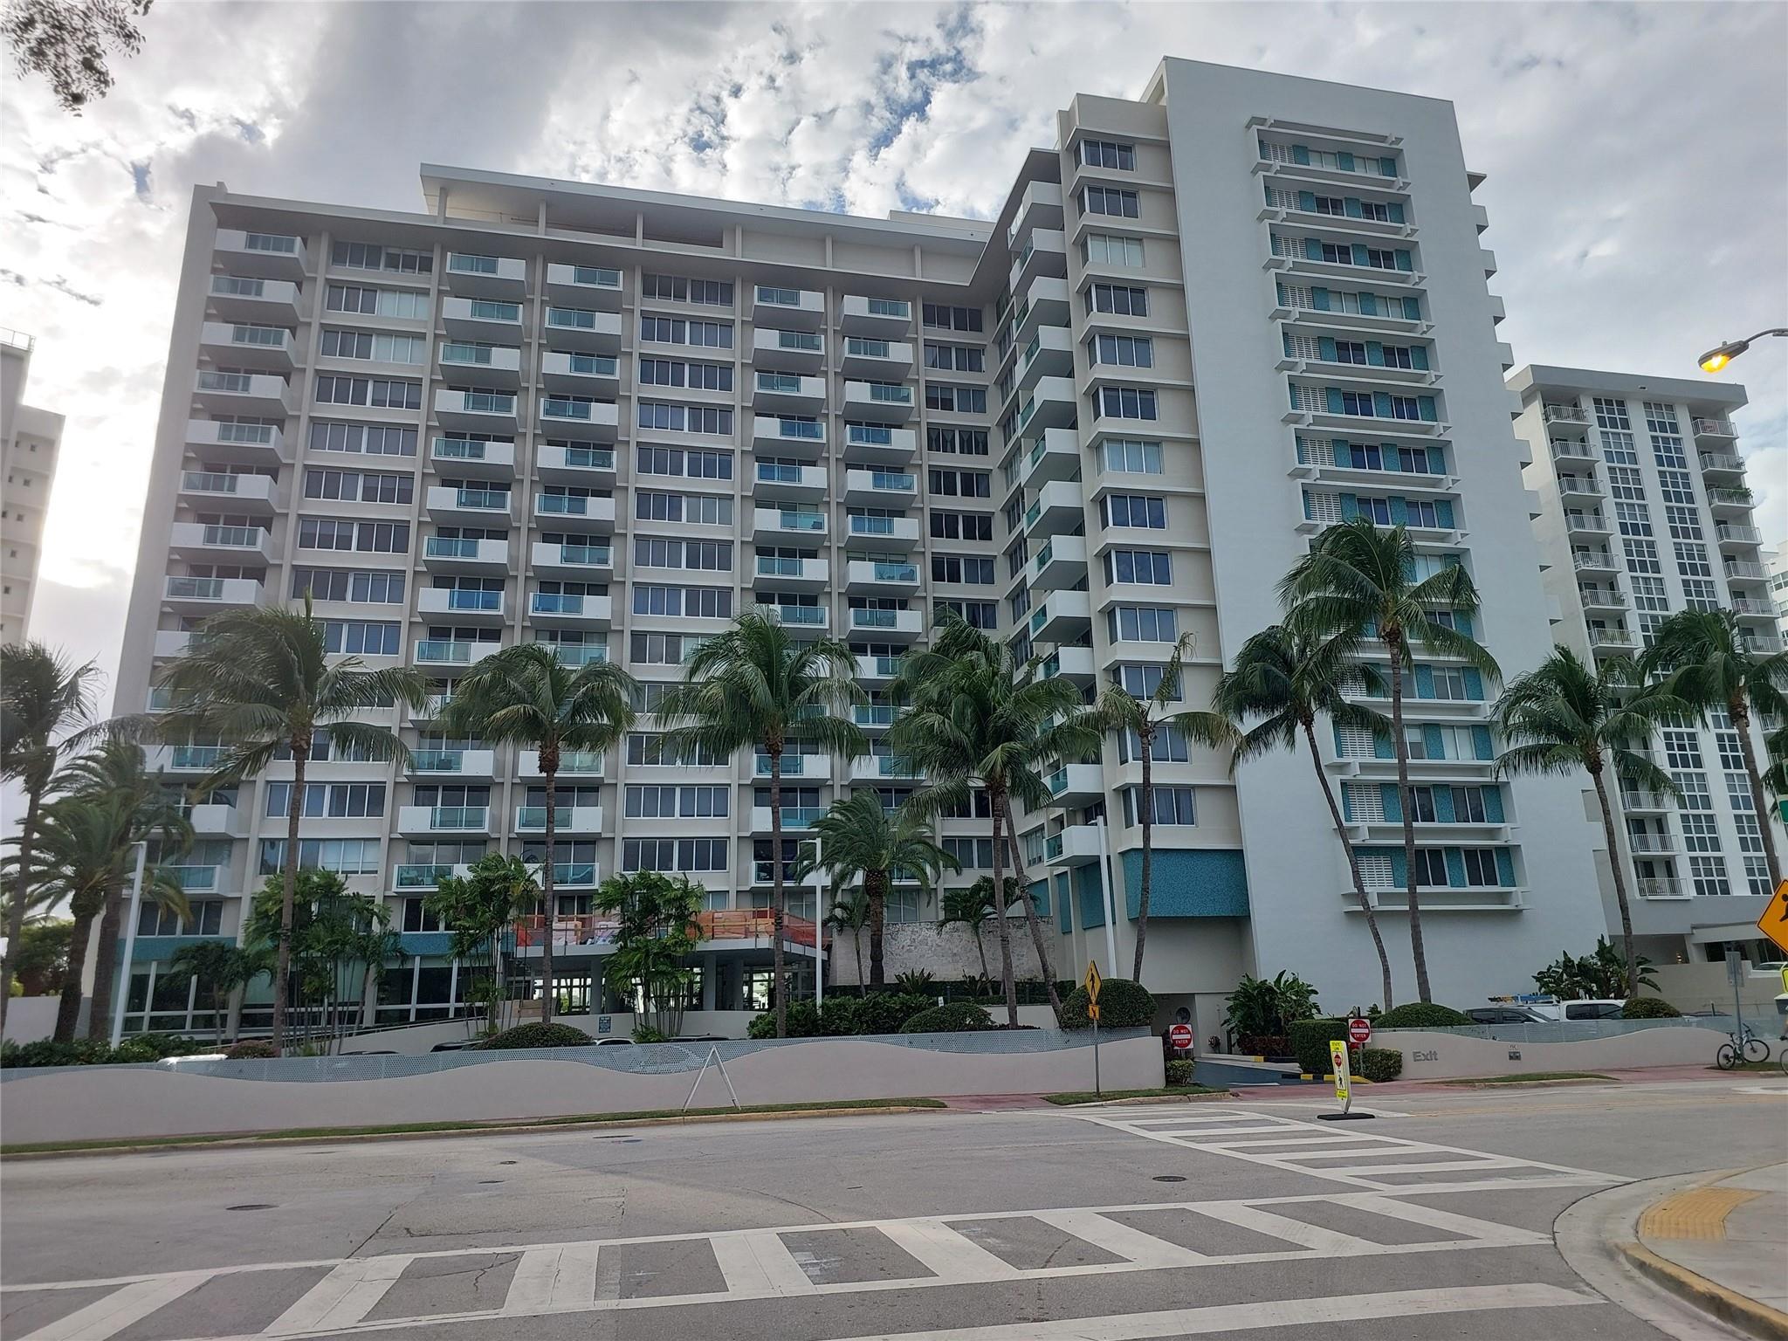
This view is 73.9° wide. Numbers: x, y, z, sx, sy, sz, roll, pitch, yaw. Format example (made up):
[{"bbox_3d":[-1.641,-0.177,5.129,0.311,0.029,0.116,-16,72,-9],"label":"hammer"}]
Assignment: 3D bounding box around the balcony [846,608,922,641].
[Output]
[{"bbox_3d":[-0.560,-2.413,63.320,3.914,1.220,1.614,2,-16,-13],"label":"balcony"}]

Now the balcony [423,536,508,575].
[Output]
[{"bbox_3d":[-21.630,-5.825,60.404,4.003,1.200,1.580,2,-16,-13],"label":"balcony"}]

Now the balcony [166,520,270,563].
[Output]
[{"bbox_3d":[-32.715,-6.211,57.926,3.979,1.194,1.580,2,-16,-13],"label":"balcony"}]

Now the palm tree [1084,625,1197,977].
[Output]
[{"bbox_3d":[8.055,5.275,36.093,4.276,13.125,4.062,2,-16,-13],"label":"palm tree"}]

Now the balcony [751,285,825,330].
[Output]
[{"bbox_3d":[-5.984,-20.683,67.756,3.950,1.210,1.635,2,-15,-13],"label":"balcony"}]

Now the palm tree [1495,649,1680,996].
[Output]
[{"bbox_3d":[23.659,5.425,39.911,5.500,12.465,5.400,-10,-17,29],"label":"palm tree"}]

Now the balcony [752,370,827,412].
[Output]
[{"bbox_3d":[-5.857,-15.508,66.365,3.950,1.210,1.635,2,-15,-13],"label":"balcony"}]

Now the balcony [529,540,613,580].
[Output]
[{"bbox_3d":[-16.683,-5.634,61.841,4.003,1.220,1.628,2,-16,-13],"label":"balcony"}]

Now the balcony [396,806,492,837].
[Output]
[{"bbox_3d":[-20.974,7.139,55.740,3.943,1.220,1.614,2,-16,-13],"label":"balcony"}]

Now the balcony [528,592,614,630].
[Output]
[{"bbox_3d":[-16.614,-3.015,61.277,3.982,1.217,1.850,2,-16,-13],"label":"balcony"}]

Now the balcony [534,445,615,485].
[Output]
[{"bbox_3d":[-16.850,-10.855,63.412,3.982,1.217,1.850,2,-16,-13],"label":"balcony"}]

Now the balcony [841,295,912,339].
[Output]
[{"bbox_3d":[-1.111,-20.706,69.388,4.033,1.242,1.580,2,-16,-13],"label":"balcony"}]

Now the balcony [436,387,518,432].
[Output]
[{"bbox_3d":[-21.495,-13.399,61.490,3.943,1.220,1.614,2,-16,-13],"label":"balcony"}]

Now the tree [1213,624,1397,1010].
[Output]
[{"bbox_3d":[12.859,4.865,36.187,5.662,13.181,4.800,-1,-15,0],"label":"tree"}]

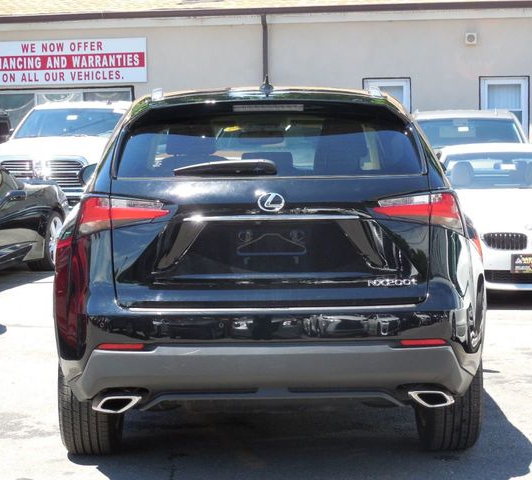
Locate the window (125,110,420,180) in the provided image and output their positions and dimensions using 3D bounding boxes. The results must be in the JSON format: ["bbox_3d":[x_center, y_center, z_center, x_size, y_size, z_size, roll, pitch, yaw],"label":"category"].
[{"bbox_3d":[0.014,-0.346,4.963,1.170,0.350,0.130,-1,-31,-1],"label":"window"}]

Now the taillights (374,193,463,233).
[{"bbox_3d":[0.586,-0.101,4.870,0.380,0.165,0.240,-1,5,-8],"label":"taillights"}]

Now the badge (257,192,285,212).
[{"bbox_3d":[0.020,-0.138,4.690,0.100,0.070,0.015,-1,-3,-1],"label":"badge"}]

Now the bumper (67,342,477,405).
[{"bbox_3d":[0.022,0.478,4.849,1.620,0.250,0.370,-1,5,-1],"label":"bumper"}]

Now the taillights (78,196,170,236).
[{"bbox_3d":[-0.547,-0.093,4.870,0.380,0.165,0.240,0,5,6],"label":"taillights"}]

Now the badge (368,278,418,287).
[{"bbox_3d":[0.465,0.156,4.670,0.180,0.028,0.008,-1,2,-1],"label":"badge"}]

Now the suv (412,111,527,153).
[{"bbox_3d":[2.560,-0.836,16.600,1.870,1.680,4.650,0,5,7],"label":"suv"}]

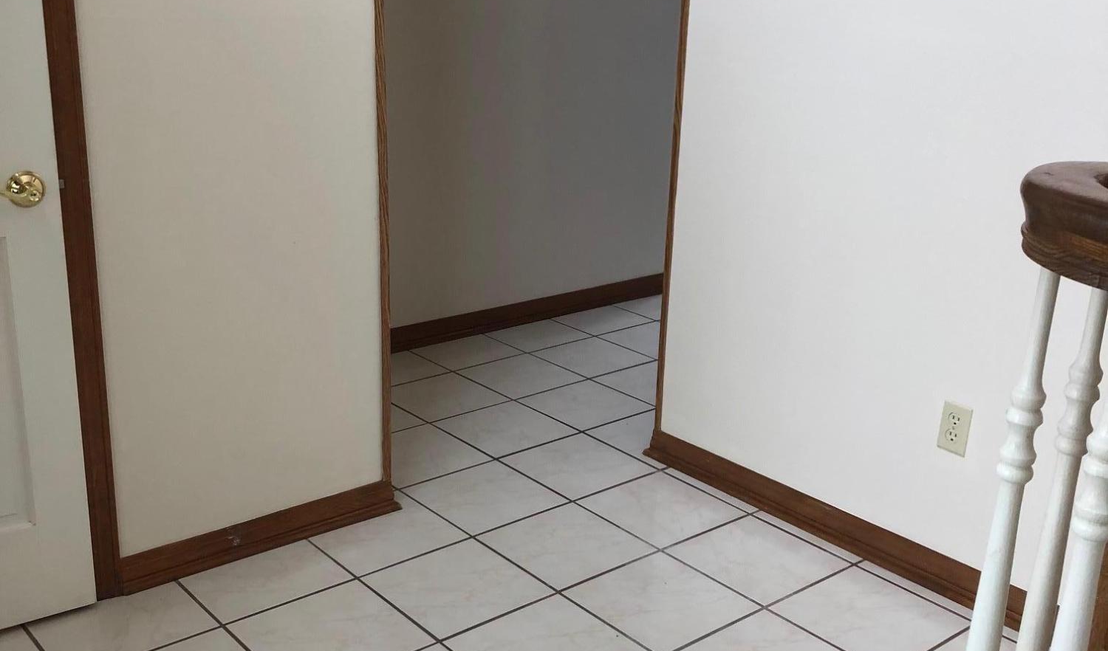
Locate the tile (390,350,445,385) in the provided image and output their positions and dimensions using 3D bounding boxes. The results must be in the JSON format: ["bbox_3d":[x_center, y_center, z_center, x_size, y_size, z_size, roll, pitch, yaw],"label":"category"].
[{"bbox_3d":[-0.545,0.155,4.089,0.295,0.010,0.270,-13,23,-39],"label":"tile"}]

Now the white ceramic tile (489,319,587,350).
[{"bbox_3d":[-0.060,0.041,4.496,0.324,0.010,0.270,-13,23,-39],"label":"white ceramic tile"}]

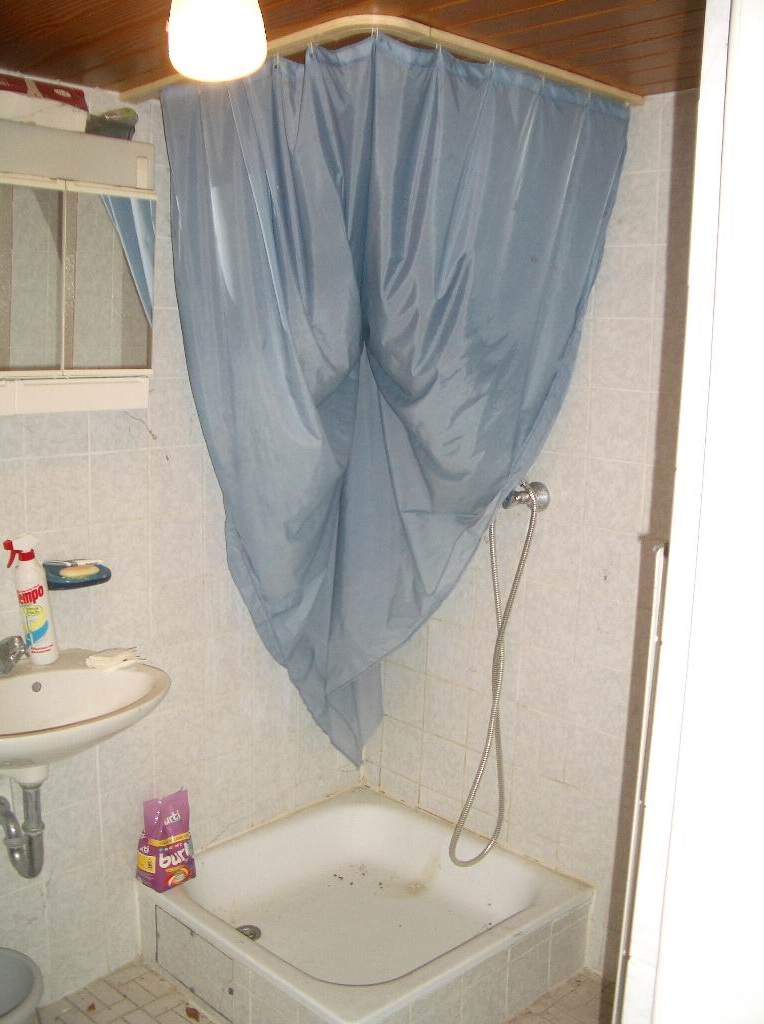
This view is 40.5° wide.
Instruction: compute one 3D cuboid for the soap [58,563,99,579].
[{"bbox_3d":[-0.638,0.123,2.178,0.062,0.026,0.095,11,13,43],"label":"soap"}]

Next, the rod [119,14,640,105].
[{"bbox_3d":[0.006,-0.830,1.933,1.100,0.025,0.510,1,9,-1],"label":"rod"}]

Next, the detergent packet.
[{"bbox_3d":[-0.512,0.766,2.453,0.095,0.213,0.105,11,13,43],"label":"detergent packet"}]

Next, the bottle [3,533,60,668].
[{"bbox_3d":[-0.727,0.179,2.132,0.090,0.272,0.065,-7,12,-9],"label":"bottle"}]

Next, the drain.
[{"bbox_3d":[-0.317,1.007,2.477,0.066,0.014,0.066,2,9,0],"label":"drain"}]

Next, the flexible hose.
[{"bbox_3d":[0.266,0.426,2.557,0.230,1.020,0.095,11,13,43],"label":"flexible hose"}]

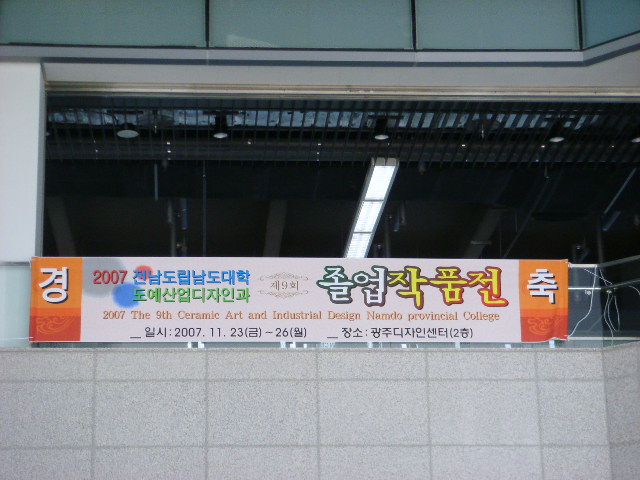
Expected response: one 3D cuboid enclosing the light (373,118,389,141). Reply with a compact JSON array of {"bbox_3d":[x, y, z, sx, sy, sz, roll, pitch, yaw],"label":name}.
[{"bbox_3d":[0.740,-1.340,21.400,0.185,0.230,0.185,0,-19,-4],"label":"light"}]

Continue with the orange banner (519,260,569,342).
[{"bbox_3d":[2.469,0.678,19.357,0.545,0.940,0.030,0,-19,-4],"label":"orange banner"}]

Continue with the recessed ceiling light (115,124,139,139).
[{"bbox_3d":[-2.324,-1.310,21.200,0.260,0.120,0.260,0,-19,-4],"label":"recessed ceiling light"}]

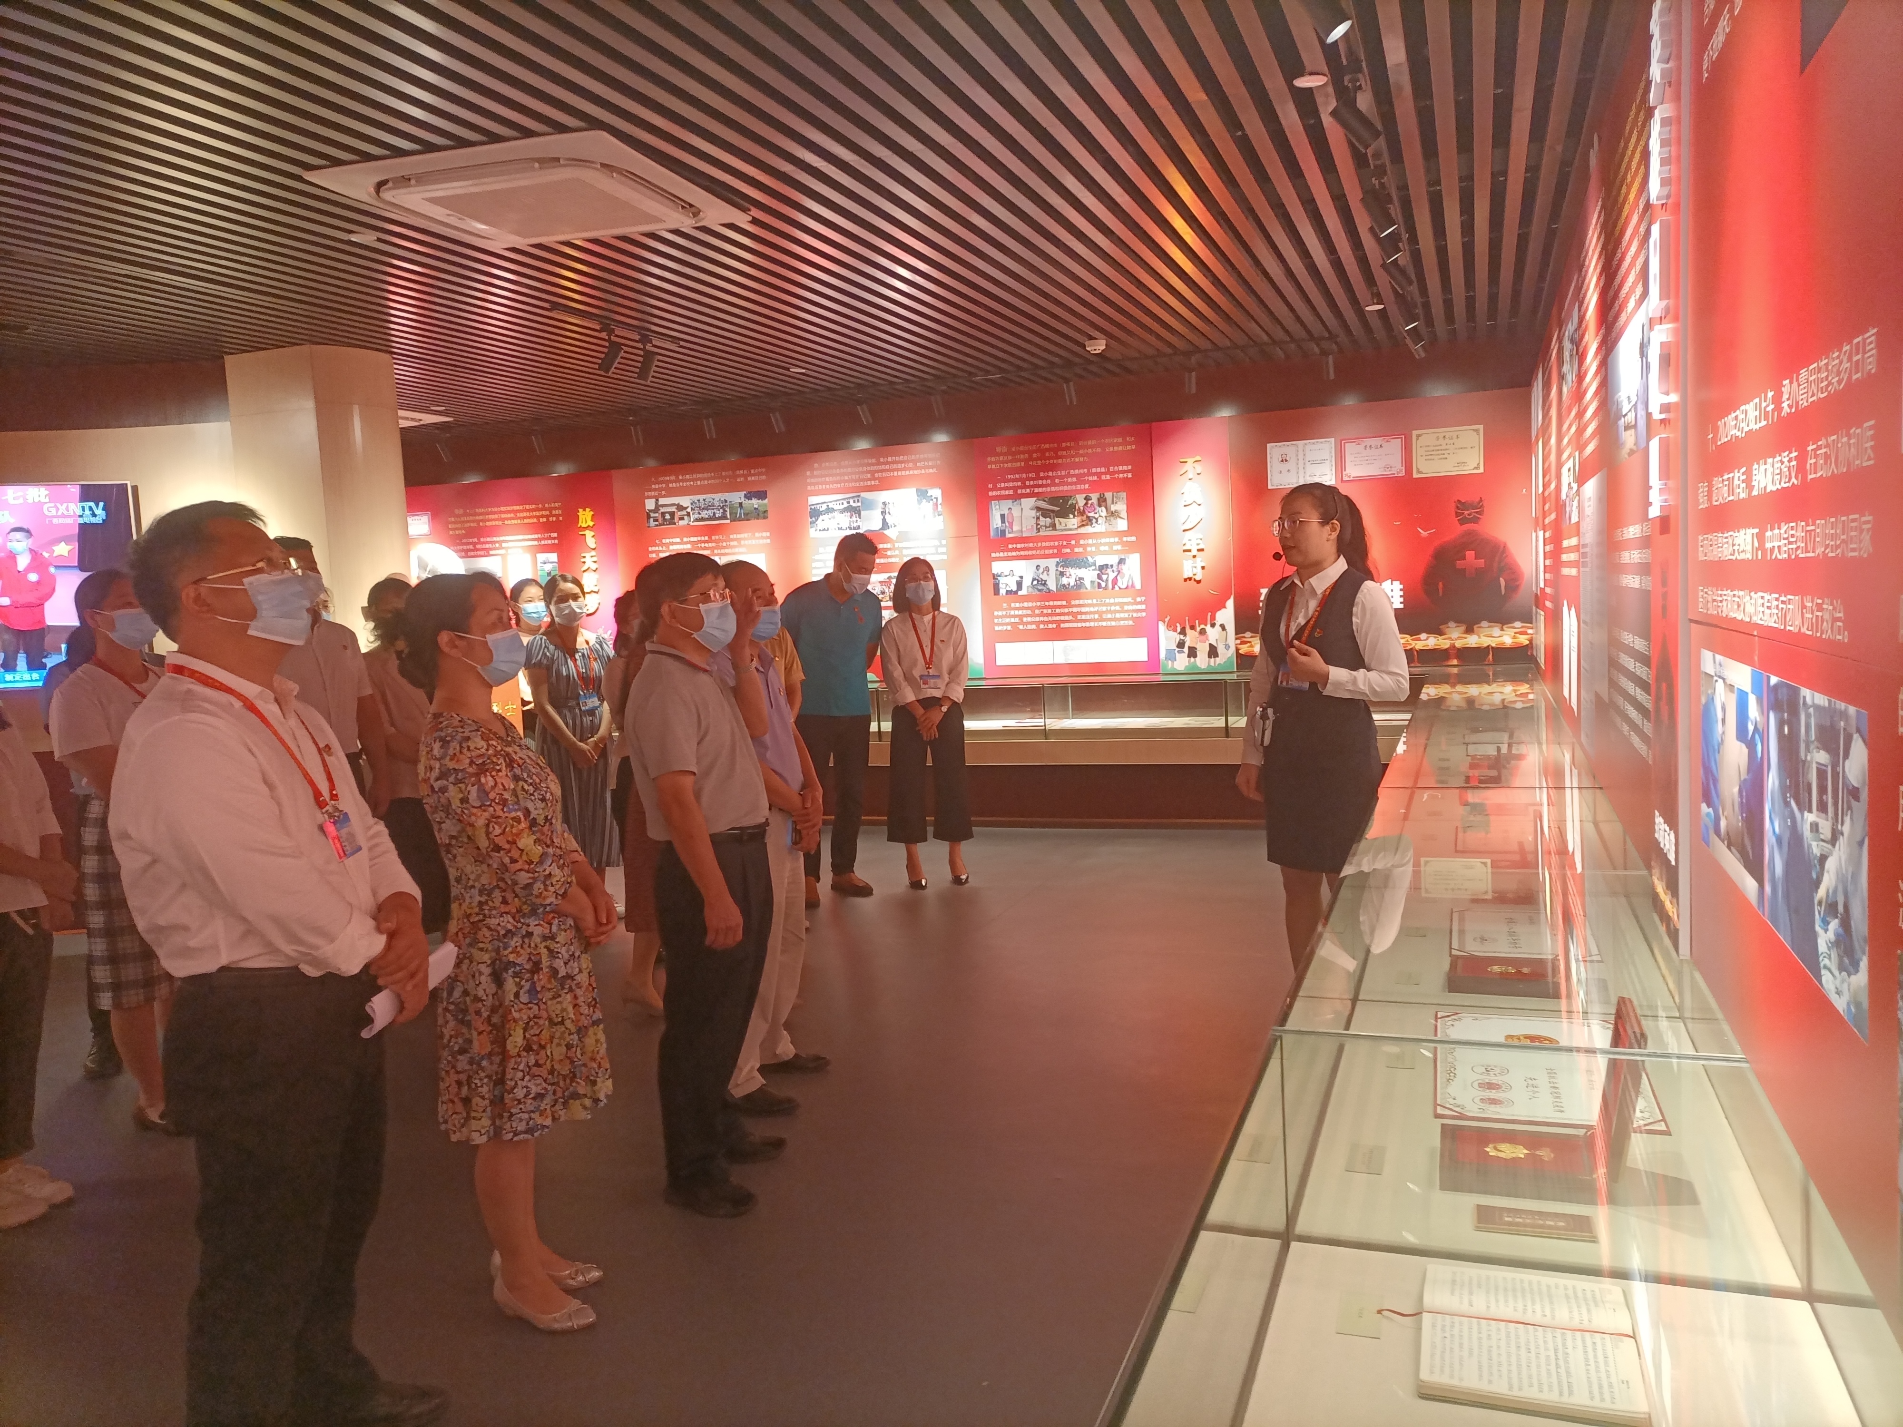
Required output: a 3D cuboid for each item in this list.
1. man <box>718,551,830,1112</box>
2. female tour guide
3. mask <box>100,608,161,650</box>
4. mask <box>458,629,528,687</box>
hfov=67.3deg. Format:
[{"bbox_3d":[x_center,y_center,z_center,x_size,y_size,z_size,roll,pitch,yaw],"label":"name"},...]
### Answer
[{"bbox_3d":[-0.555,0.330,4.260,0.380,1.600,0.500,-1,5,18],"label":"man"},{"bbox_3d":[1.035,0.216,4.020,0.400,1.700,0.500,-5,5,-27],"label":"female tour guide"},{"bbox_3d":[-2.315,-0.242,4.050,0.125,0.120,0.140,-15,4,4],"label":"mask"},{"bbox_3d":[-0.938,-0.114,2.930,0.130,0.120,0.140,-15,6,-4],"label":"mask"}]

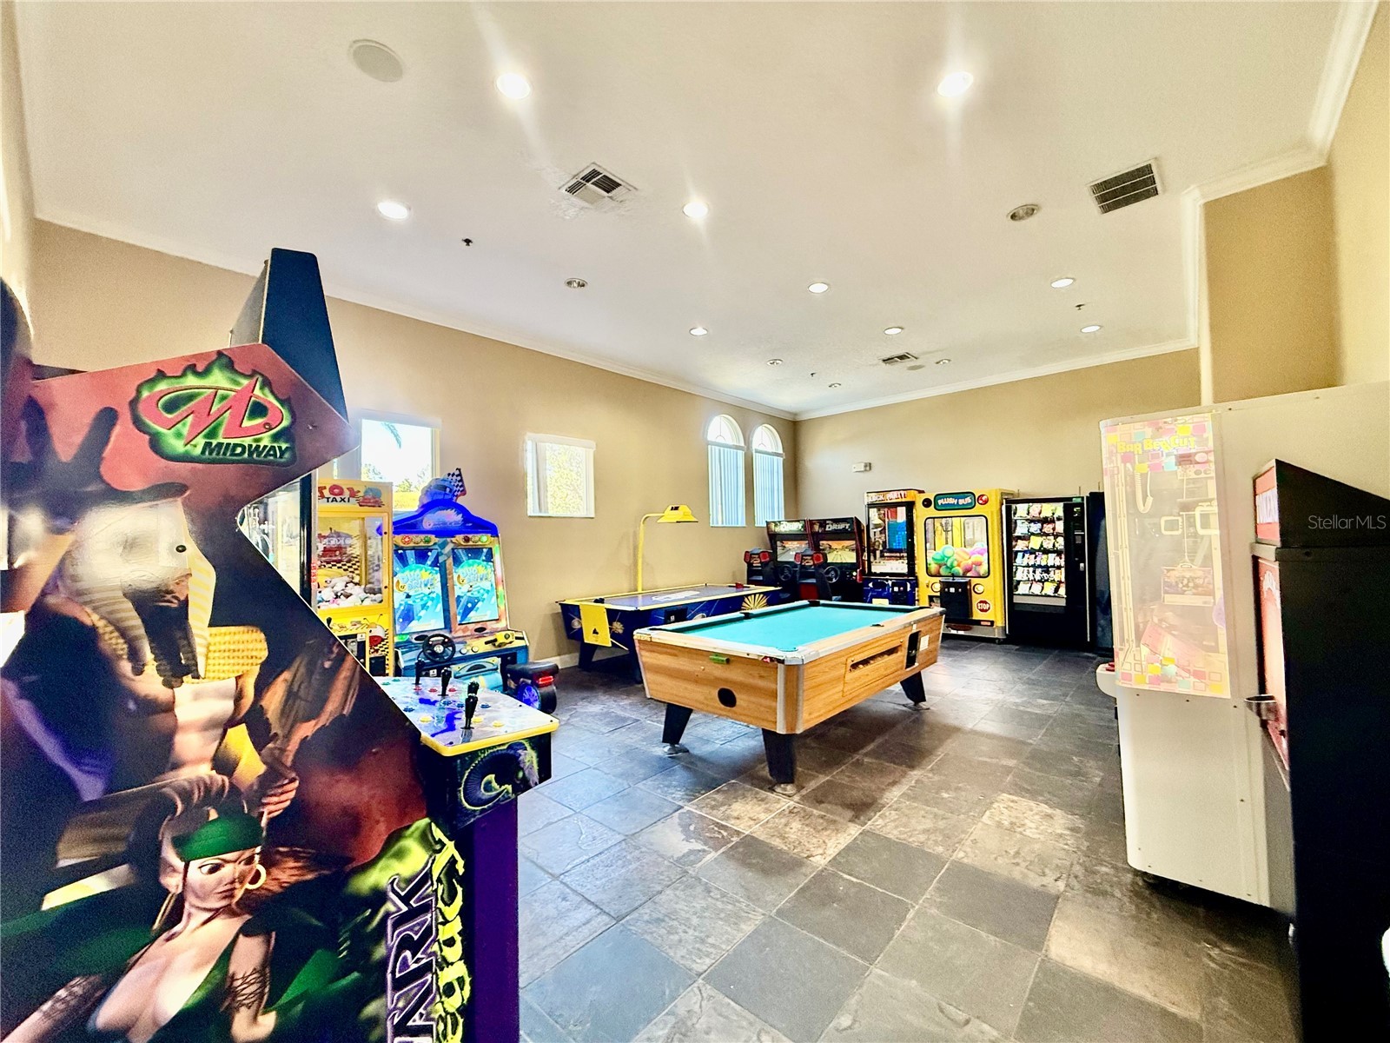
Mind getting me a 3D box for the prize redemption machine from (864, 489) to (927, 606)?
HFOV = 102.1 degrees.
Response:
[{"bbox_3d":[3.055,0.603,8.497,0.720,2.080,0.680,-3,-2,43],"label":"prize redemption machine"}]

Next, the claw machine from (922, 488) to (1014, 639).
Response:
[{"bbox_3d":[3.873,0.612,7.980,1.030,2.030,0.910,-3,-3,42],"label":"claw machine"}]

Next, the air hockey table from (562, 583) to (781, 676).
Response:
[{"bbox_3d":[-0.200,1.267,6.702,1.270,0.790,2.510,-3,-3,42],"label":"air hockey table"}]

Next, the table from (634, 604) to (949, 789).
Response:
[{"bbox_3d":[0.859,1.144,4.240,1.280,0.795,2.370,-2,-2,42],"label":"table"}]

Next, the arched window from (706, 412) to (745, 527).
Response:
[{"bbox_3d":[0.506,-0.785,8.798,0.110,1.755,0.910,-3,-3,42],"label":"arched window"}]

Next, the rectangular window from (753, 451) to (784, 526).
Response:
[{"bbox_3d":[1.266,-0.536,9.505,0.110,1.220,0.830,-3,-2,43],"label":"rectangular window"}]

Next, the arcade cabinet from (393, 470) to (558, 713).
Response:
[{"bbox_3d":[-2.019,0.582,4.779,1.320,2.090,1.160,-3,-3,42],"label":"arcade cabinet"}]

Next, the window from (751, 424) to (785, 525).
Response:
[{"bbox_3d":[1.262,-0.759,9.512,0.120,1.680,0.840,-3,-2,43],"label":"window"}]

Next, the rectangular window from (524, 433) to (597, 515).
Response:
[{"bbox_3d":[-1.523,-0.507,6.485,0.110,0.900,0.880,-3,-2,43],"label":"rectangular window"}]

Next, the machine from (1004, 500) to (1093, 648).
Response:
[{"bbox_3d":[4.678,0.668,7.346,0.870,1.840,0.830,-3,-3,42],"label":"machine"}]

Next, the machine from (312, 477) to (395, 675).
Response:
[{"bbox_3d":[-2.846,0.669,4.238,0.790,1.910,0.790,-3,-3,42],"label":"machine"}]

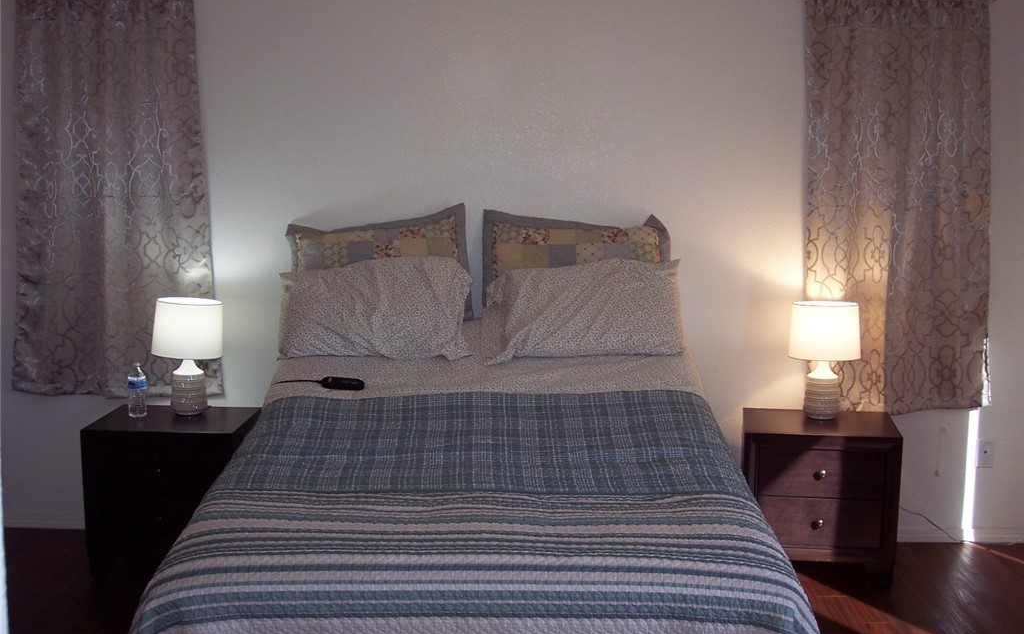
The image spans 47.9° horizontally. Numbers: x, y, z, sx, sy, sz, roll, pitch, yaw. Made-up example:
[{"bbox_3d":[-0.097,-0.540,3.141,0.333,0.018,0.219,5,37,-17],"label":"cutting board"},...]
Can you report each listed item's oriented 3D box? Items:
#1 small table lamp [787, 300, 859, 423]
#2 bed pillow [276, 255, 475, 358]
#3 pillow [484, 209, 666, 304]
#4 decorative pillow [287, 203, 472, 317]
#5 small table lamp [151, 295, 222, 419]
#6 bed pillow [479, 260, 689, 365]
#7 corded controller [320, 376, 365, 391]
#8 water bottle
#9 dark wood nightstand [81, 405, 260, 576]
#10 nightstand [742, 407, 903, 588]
[{"bbox_3d":[1.185,0.170,4.388,0.276,0.442,0.276,1,8,0],"label":"small table lamp"},{"bbox_3d":[-0.503,-0.028,4.287,0.670,0.420,0.170,1,-22,0],"label":"bed pillow"},{"bbox_3d":[0.243,-0.201,4.422,0.700,0.440,0.150,1,-6,0],"label":"pillow"},{"bbox_3d":[-0.508,-0.198,4.424,0.690,0.450,0.150,1,-6,0],"label":"decorative pillow"},{"bbox_3d":[-1.224,0.154,4.362,0.270,0.434,0.270,1,8,0],"label":"small table lamp"},{"bbox_3d":[0.269,-0.020,4.287,0.700,0.420,0.170,1,-22,0],"label":"bed pillow"},{"bbox_3d":[-0.589,0.229,4.009,0.152,0.026,0.050,5,24,10],"label":"corded controller"},{"bbox_3d":[-1.412,0.273,4.345,0.066,0.200,0.066,1,8,0],"label":"water bottle"},{"bbox_3d":[-1.258,0.653,4.350,0.547,0.551,0.417,1,8,2],"label":"dark wood nightstand"},{"bbox_3d":[1.153,0.671,4.385,0.547,0.551,0.417,2,8,10],"label":"nightstand"}]

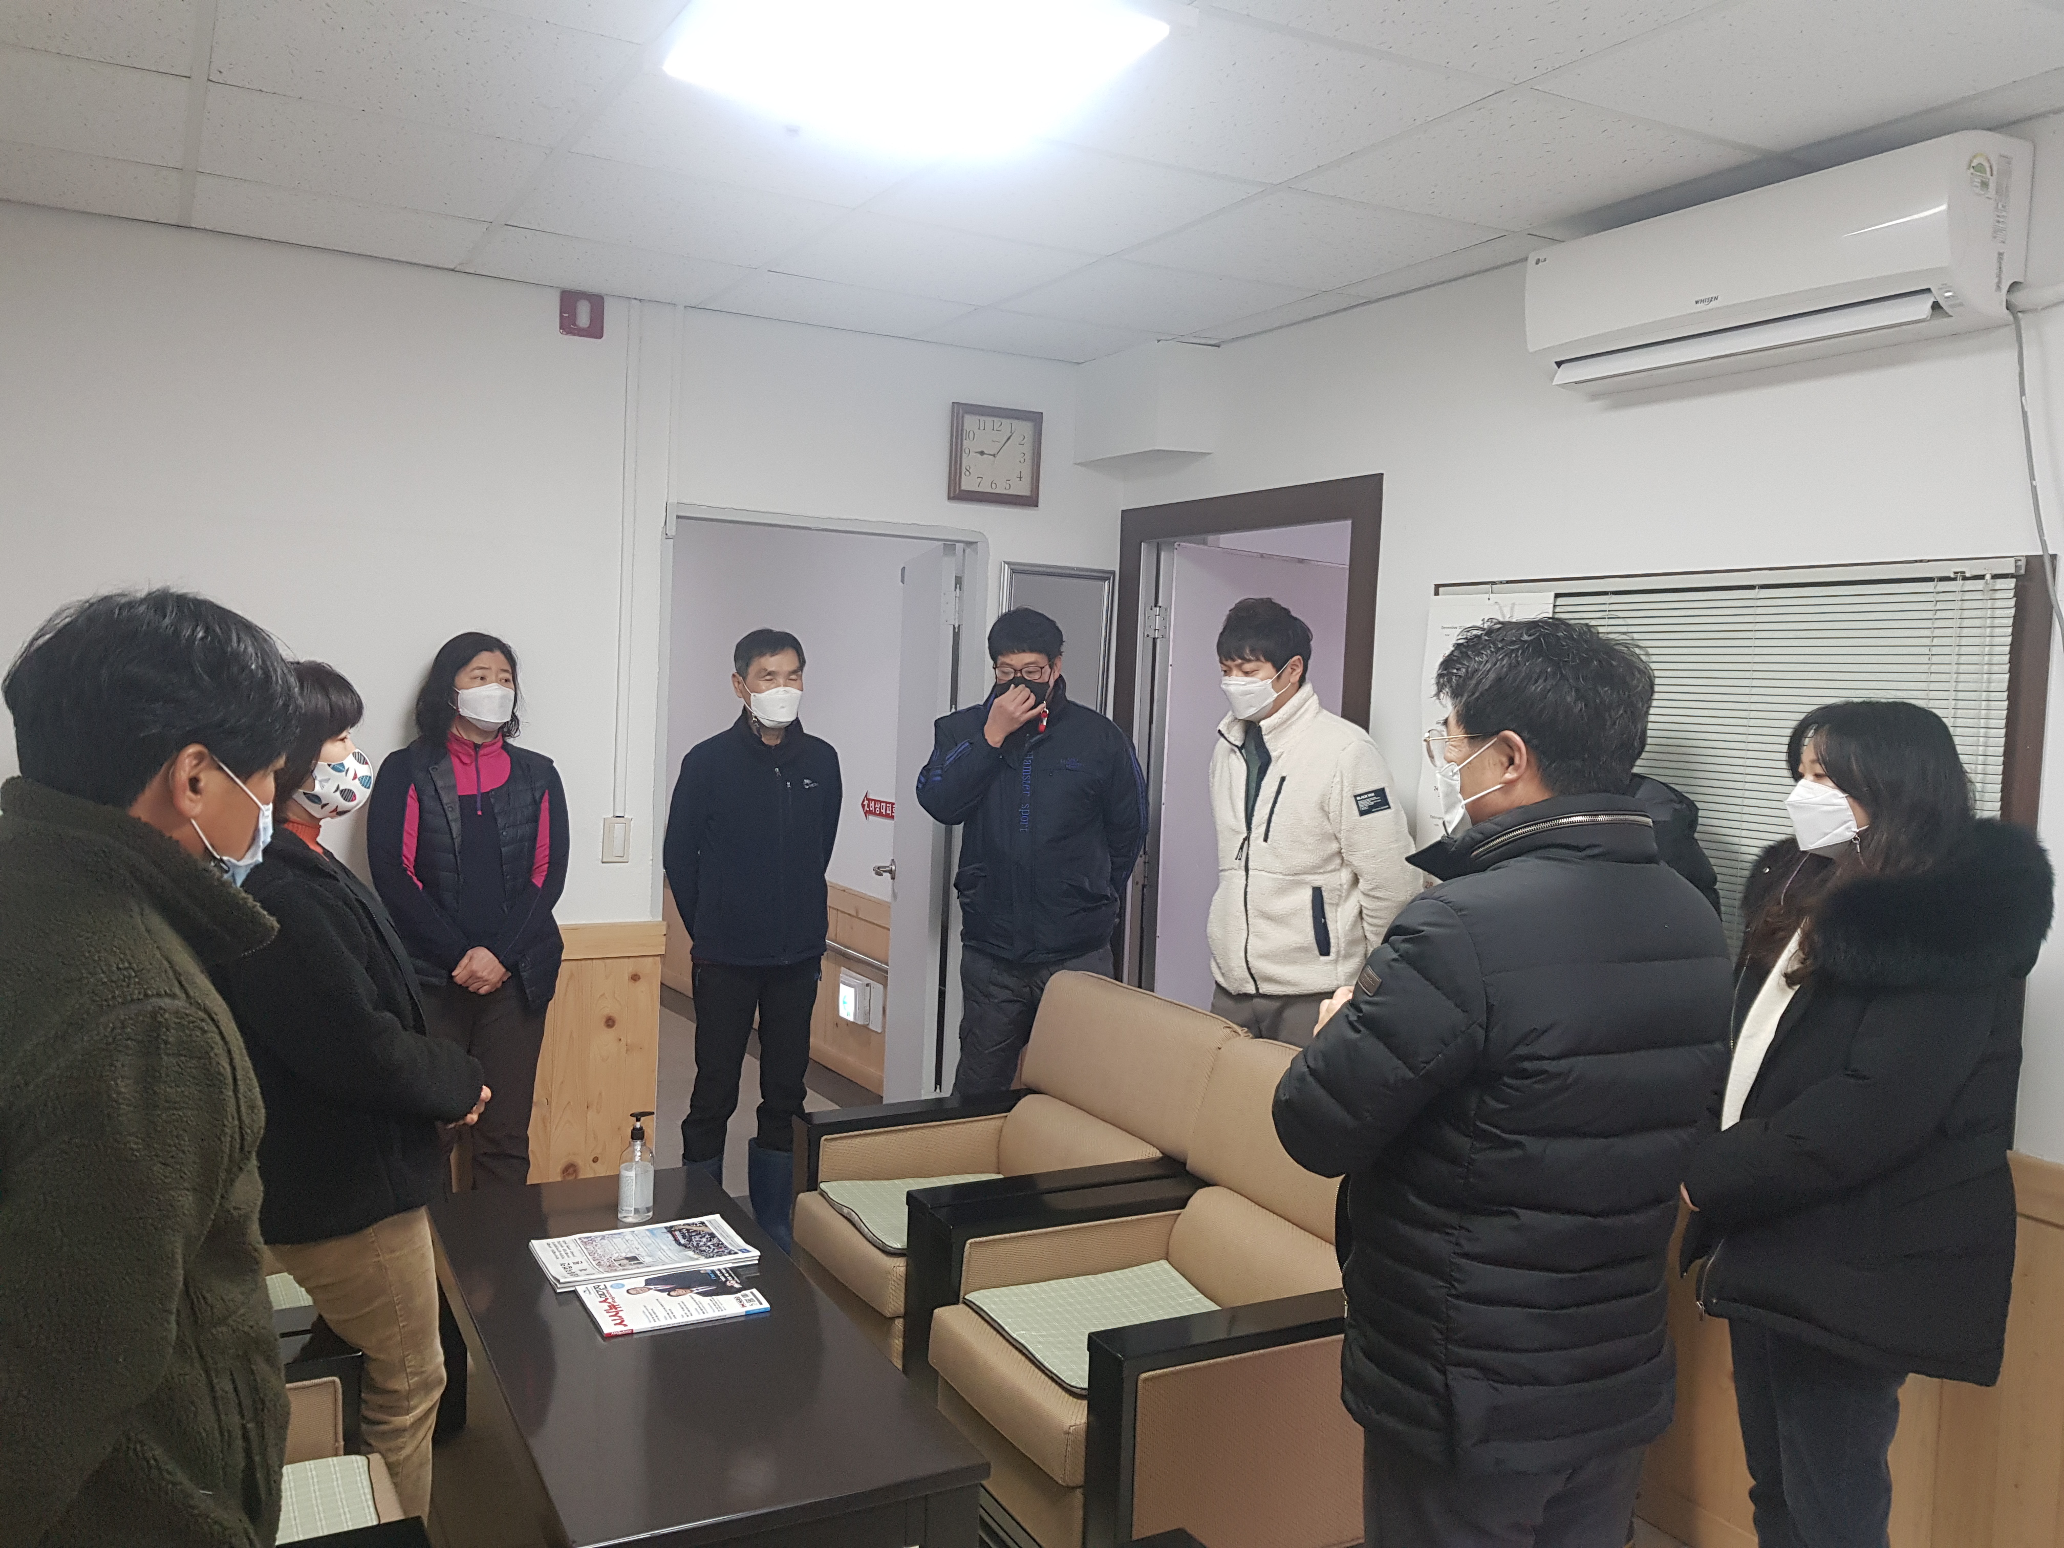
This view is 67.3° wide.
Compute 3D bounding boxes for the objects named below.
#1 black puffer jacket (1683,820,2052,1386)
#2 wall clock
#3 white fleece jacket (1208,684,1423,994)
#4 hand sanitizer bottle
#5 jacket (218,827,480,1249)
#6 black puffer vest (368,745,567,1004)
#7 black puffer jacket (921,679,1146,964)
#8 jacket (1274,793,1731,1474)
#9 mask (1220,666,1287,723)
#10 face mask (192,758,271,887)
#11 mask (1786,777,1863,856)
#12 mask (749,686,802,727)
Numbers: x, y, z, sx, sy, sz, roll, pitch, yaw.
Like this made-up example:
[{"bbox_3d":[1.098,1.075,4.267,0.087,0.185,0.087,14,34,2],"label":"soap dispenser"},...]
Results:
[{"bbox_3d":[1.223,0.463,2.290,0.430,0.780,0.480,2,4,1],"label":"black puffer jacket"},{"bbox_3d":[-0.102,-0.928,4.535,0.283,0.283,0.040,0,4,-29],"label":"wall clock"},{"bbox_3d":[0.619,0.142,3.450,0.330,0.660,0.490,-1,5,-38],"label":"white fleece jacket"},{"bbox_3d":[-0.795,0.788,3.129,0.073,0.215,0.070,0,4,-28],"label":"hand sanitizer bottle"},{"bbox_3d":[-1.059,0.383,2.370,0.400,0.600,0.460,1,4,-18],"label":"jacket"},{"bbox_3d":[-1.358,0.234,3.720,0.450,0.610,0.270,0,4,-25],"label":"black puffer vest"},{"bbox_3d":[0.002,0.116,4.050,0.540,0.690,0.360,3,4,10],"label":"black puffer jacket"},{"bbox_3d":[0.599,0.417,1.950,0.410,0.770,0.570,5,5,43],"label":"jacket"},{"bbox_3d":[0.488,-0.170,3.440,0.085,0.108,0.125,-12,12,-38],"label":"mask"},{"bbox_3d":[-0.718,0.043,1.390,0.135,0.110,0.100,5,-7,42],"label":"face mask"},{"bbox_3d":[1.168,0.060,2.280,0.090,0.110,0.135,-5,4,-7],"label":"mask"},{"bbox_3d":[-0.632,-0.165,3.830,0.122,0.098,0.080,0,4,-27],"label":"mask"}]

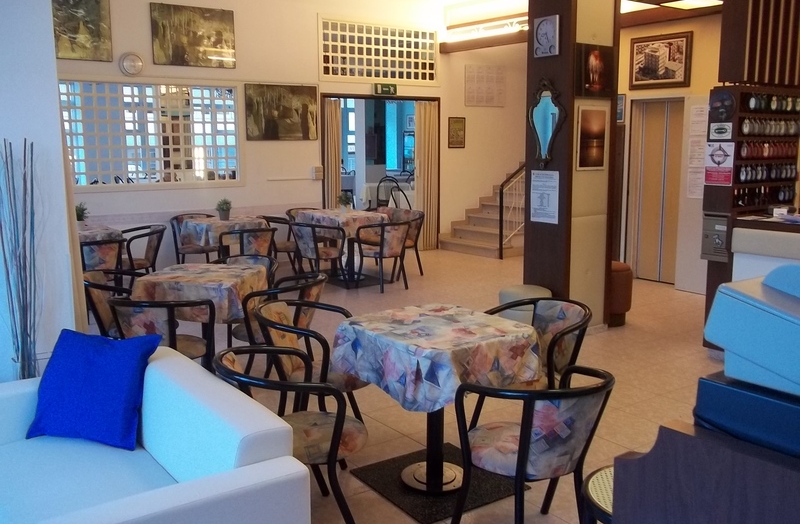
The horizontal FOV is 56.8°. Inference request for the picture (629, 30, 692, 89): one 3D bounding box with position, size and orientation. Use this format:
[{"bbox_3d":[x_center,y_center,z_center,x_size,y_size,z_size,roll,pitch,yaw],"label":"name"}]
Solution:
[{"bbox_3d":[2.771,-2.130,7.882,0.040,0.560,0.745,-7,12,-37],"label":"picture"}]

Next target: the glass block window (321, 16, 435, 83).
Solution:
[{"bbox_3d":[-0.229,-2.721,9.679,2.004,0.773,0.080,-8,12,-40],"label":"glass block window"}]

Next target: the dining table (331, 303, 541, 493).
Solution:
[{"bbox_3d":[0.167,0.656,3.480,0.690,0.750,0.720,-7,12,-37],"label":"dining table"}]

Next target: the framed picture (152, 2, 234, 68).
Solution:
[{"bbox_3d":[-2.314,-2.536,8.341,0.970,0.655,0.030,-7,12,-37],"label":"framed picture"}]

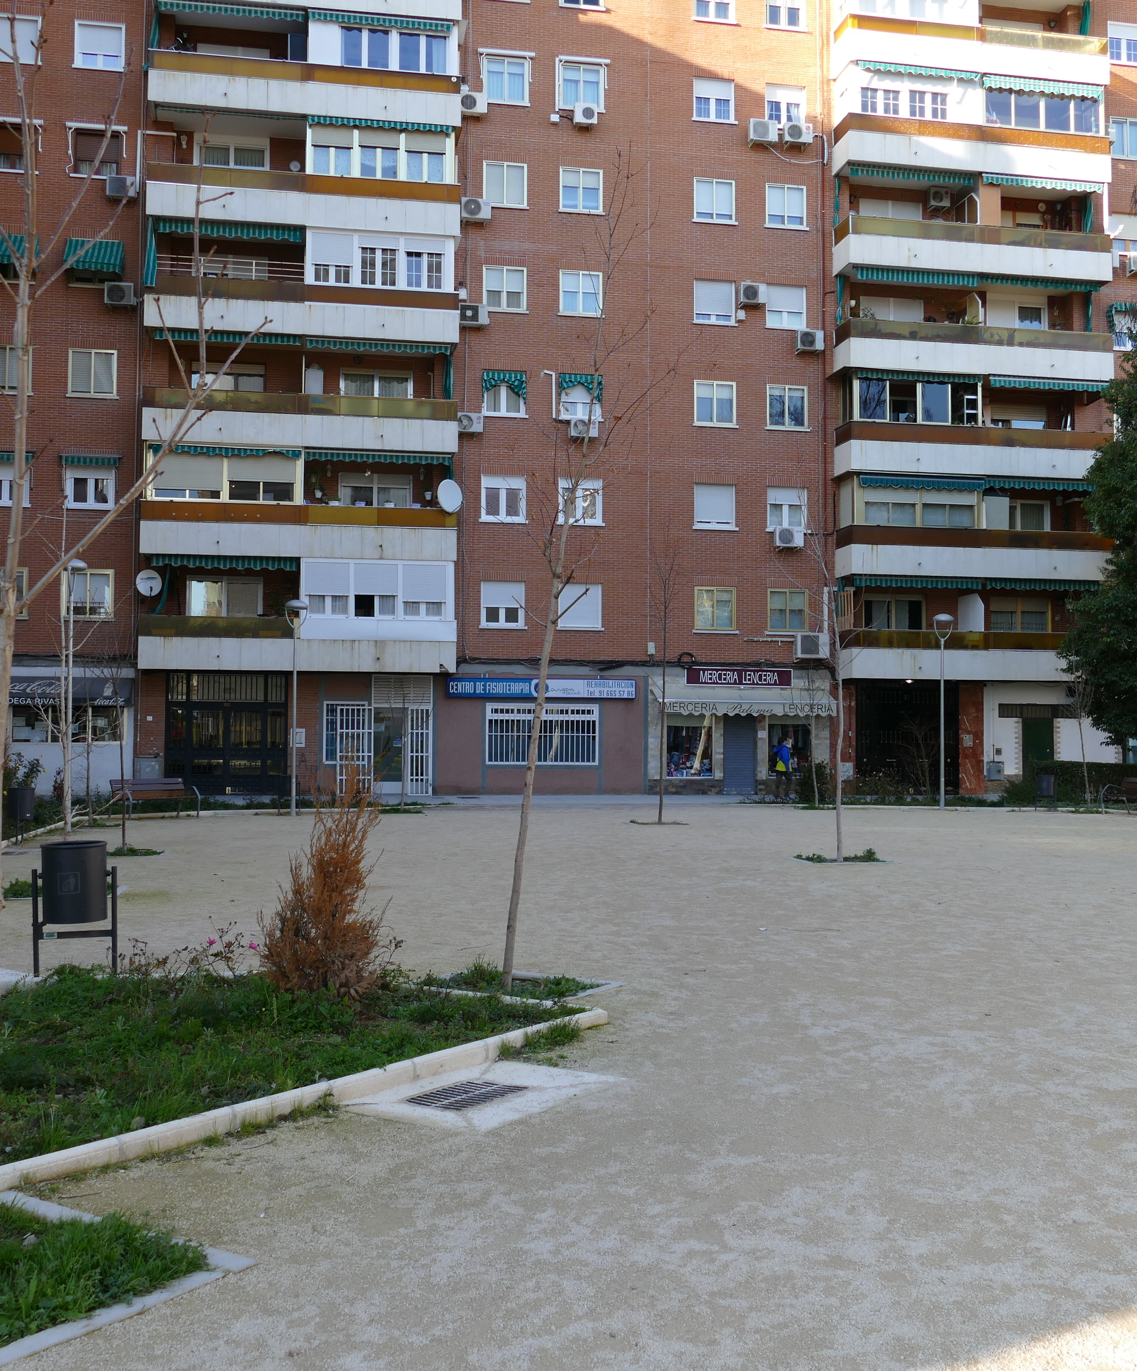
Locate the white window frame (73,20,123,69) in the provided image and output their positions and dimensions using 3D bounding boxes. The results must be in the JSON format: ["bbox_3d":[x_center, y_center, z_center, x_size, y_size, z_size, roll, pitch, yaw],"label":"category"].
[{"bbox_3d":[-11.783,-16.052,35.940,1.232,1.210,0.160,1,-3,-11],"label":"white window frame"}]

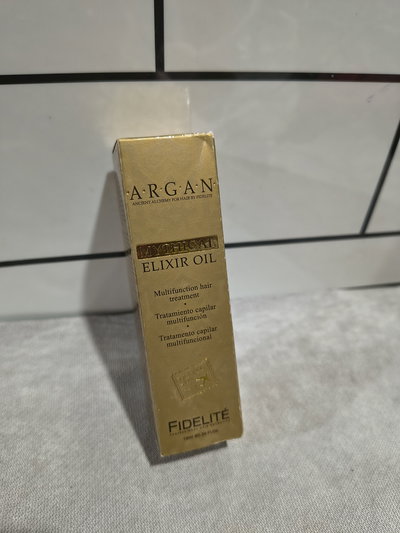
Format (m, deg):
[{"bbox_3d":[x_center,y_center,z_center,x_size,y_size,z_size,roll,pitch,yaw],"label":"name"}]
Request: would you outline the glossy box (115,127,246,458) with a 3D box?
[{"bbox_3d":[-0.008,0.010,0.139,0.030,0.108,0.030,-9,11,-14],"label":"glossy box"}]

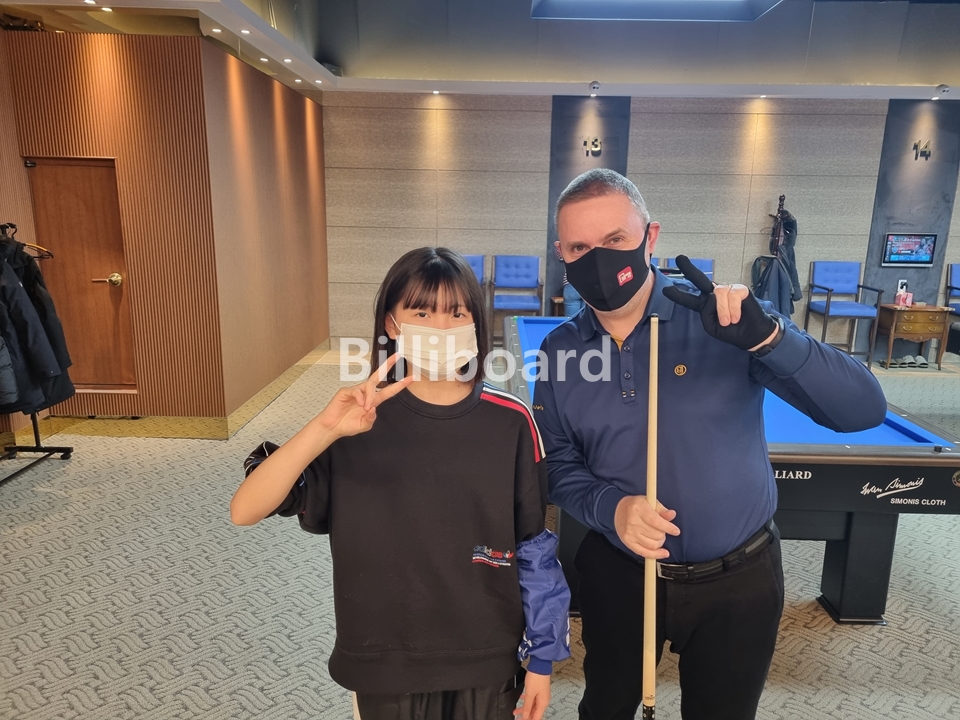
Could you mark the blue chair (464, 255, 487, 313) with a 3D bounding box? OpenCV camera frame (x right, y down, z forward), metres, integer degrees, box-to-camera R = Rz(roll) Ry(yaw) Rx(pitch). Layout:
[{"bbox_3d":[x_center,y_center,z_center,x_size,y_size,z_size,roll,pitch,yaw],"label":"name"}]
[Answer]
[{"bbox_3d":[-0.194,-0.552,7.683,0.550,1.085,0.570,1,12,1],"label":"blue chair"}]

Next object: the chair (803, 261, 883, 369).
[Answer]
[{"bbox_3d":[3.815,-0.473,7.628,0.550,1.085,0.570,1,12,1],"label":"chair"}]

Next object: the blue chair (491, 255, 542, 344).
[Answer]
[{"bbox_3d":[0.388,-0.546,7.784,0.570,1.100,0.560,1,12,1],"label":"blue chair"}]

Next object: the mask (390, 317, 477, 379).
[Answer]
[{"bbox_3d":[-0.072,-0.021,1.225,0.140,0.105,0.085,-1,6,-9],"label":"mask"}]

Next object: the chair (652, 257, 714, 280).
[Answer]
[{"bbox_3d":[2.175,-0.505,7.650,0.550,1.085,0.570,1,12,1],"label":"chair"}]

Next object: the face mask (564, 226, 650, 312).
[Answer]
[{"bbox_3d":[0.218,-0.152,1.225,0.142,0.127,0.110,-6,14,24],"label":"face mask"}]

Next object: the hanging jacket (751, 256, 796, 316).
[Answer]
[{"bbox_3d":[3.109,-0.681,7.626,0.430,0.850,0.290,1,12,1],"label":"hanging jacket"}]

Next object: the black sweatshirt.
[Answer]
[{"bbox_3d":[-0.152,0.334,1.416,0.570,0.590,0.280,1,12,-2],"label":"black sweatshirt"}]

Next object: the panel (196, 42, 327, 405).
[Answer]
[{"bbox_3d":[-1.736,-1.133,6.285,0.080,2.452,3.216,1,12,1],"label":"panel"}]

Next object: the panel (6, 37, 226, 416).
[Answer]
[{"bbox_3d":[-2.330,-0.822,4.759,1.207,2.453,0.080,1,12,1],"label":"panel"}]

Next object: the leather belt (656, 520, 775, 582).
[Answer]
[{"bbox_3d":[0.398,0.347,1.410,0.370,0.050,0.270,4,13,13],"label":"leather belt"}]

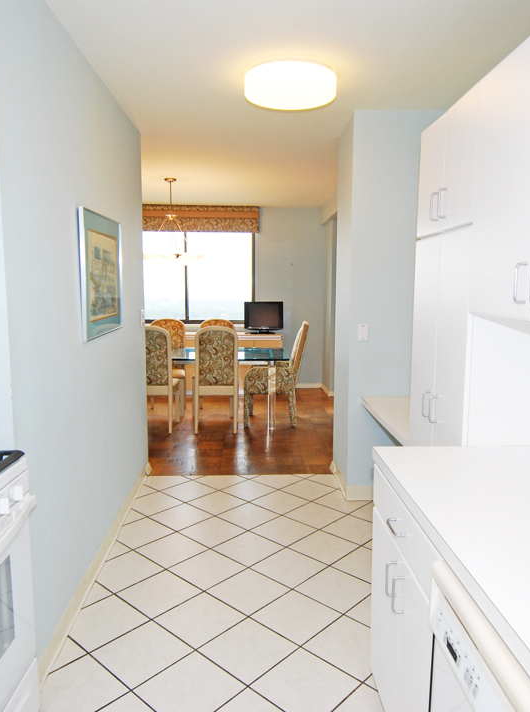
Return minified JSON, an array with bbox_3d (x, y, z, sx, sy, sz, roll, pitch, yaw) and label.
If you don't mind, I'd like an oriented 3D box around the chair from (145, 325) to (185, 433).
[{"bbox_3d":[-1.135,0.215,5.493,0.453,1.074,0.561,-1,7,-2],"label":"chair"}]

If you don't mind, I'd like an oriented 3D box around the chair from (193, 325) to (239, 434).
[{"bbox_3d":[-0.489,0.213,5.477,0.453,1.074,0.561,-1,7,-2],"label":"chair"}]

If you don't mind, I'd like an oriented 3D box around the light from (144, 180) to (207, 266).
[{"bbox_3d":[-1.004,-1.442,5.737,0.680,0.880,0.680,0,7,-2],"label":"light"}]

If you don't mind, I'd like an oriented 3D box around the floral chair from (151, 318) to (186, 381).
[{"bbox_3d":[-1.144,0.130,6.162,0.453,1.074,0.561,-1,7,-2],"label":"floral chair"}]

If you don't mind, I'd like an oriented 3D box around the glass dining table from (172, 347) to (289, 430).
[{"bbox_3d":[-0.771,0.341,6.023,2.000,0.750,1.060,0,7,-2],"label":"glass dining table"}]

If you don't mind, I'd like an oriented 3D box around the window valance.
[{"bbox_3d":[-1.052,-1.870,7.291,1.970,0.369,0.138,-1,7,-2],"label":"window valance"}]

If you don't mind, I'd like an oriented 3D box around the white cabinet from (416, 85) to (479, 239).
[{"bbox_3d":[0.855,-0.727,2.110,0.310,0.465,0.600,0,7,-2],"label":"white cabinet"}]

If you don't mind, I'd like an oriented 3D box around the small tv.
[{"bbox_3d":[-0.013,-0.531,7.395,0.535,0.445,0.180,0,7,-2],"label":"small tv"}]

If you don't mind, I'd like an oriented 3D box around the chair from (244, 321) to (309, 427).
[{"bbox_3d":[0.117,0.177,5.758,0.660,1.069,0.591,-1,7,-2],"label":"chair"}]

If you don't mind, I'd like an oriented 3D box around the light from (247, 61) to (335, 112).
[{"bbox_3d":[0.141,-1.480,2.926,0.505,0.110,0.505,0,7,-2],"label":"light"}]

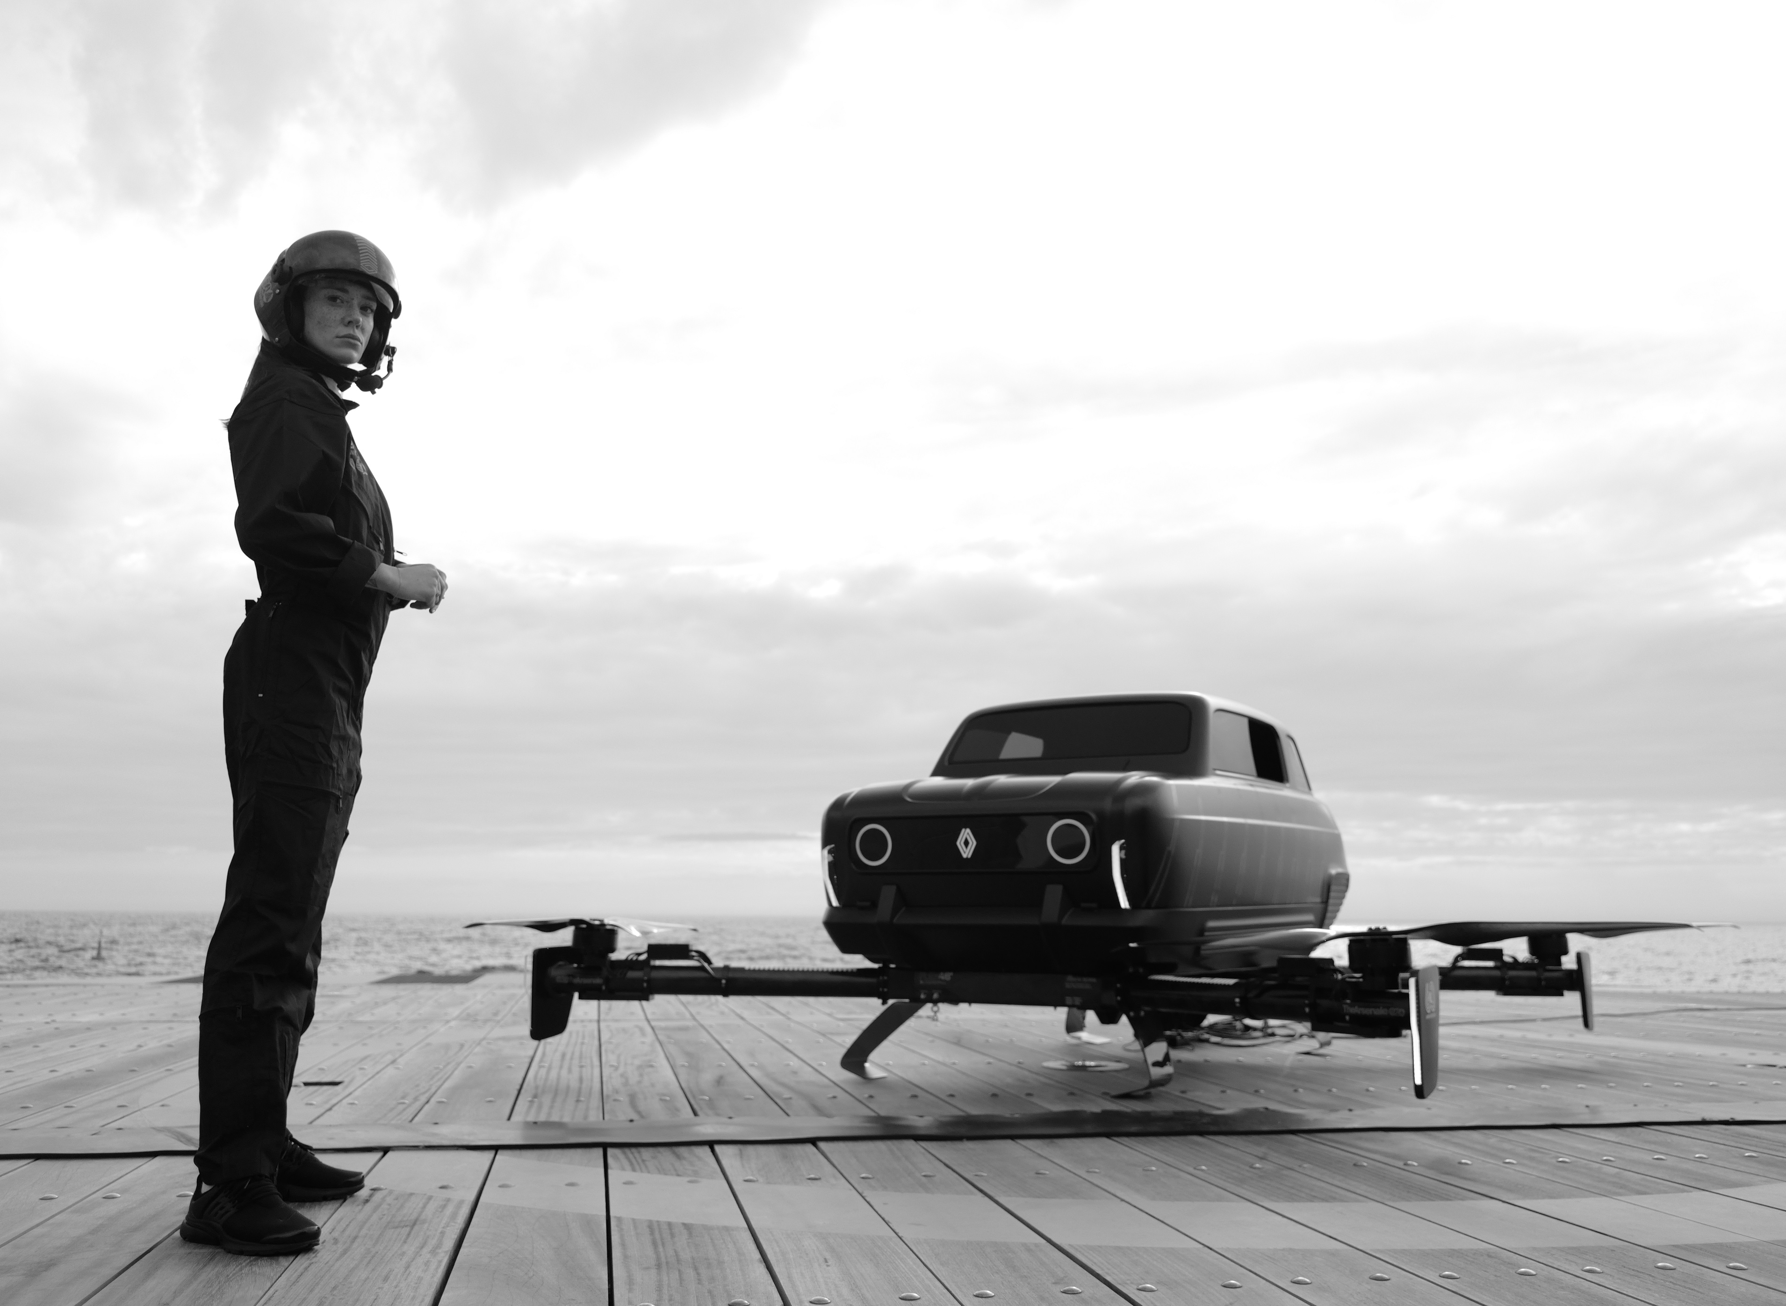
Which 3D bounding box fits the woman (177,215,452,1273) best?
[{"bbox_3d":[-1.051,0.085,2.796,0.460,1.810,0.520,2,-10,-7],"label":"woman"}]

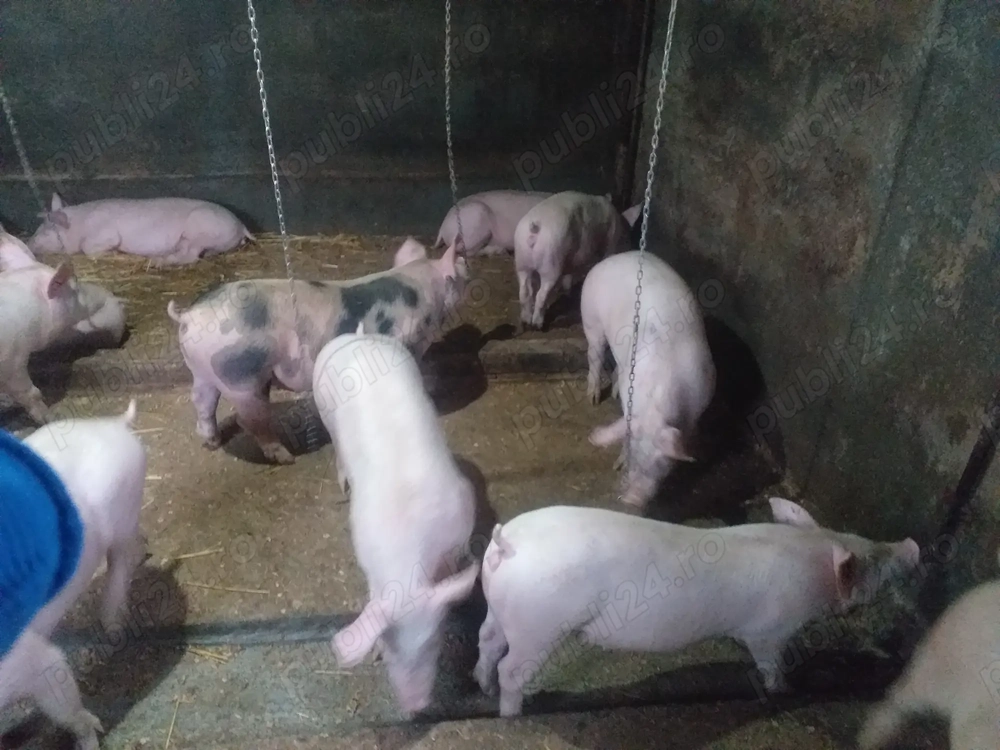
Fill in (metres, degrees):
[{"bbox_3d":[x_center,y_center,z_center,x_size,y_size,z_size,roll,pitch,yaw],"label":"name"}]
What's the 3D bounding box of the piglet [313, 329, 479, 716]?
[{"bbox_3d":[-0.265,0.303,1.864,0.320,0.510,0.880,-8,33,-12],"label":"piglet"}]

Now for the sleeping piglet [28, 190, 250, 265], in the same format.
[{"bbox_3d":[-1.540,-0.666,3.369,0.900,0.290,0.300,0,32,0],"label":"sleeping piglet"}]

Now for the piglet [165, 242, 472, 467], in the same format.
[{"bbox_3d":[-0.530,-0.069,2.422,0.880,0.550,0.290,-11,34,-18],"label":"piglet"}]

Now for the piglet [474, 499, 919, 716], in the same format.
[{"bbox_3d":[0.395,0.474,1.581,0.880,0.520,0.290,-2,32,-3],"label":"piglet"}]

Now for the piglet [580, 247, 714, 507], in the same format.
[{"bbox_3d":[0.440,-0.004,2.356,0.310,0.510,0.820,3,32,4],"label":"piglet"}]

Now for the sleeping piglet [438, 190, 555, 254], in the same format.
[{"bbox_3d":[0.130,-0.689,3.414,0.840,0.280,0.270,0,32,0],"label":"sleeping piglet"}]

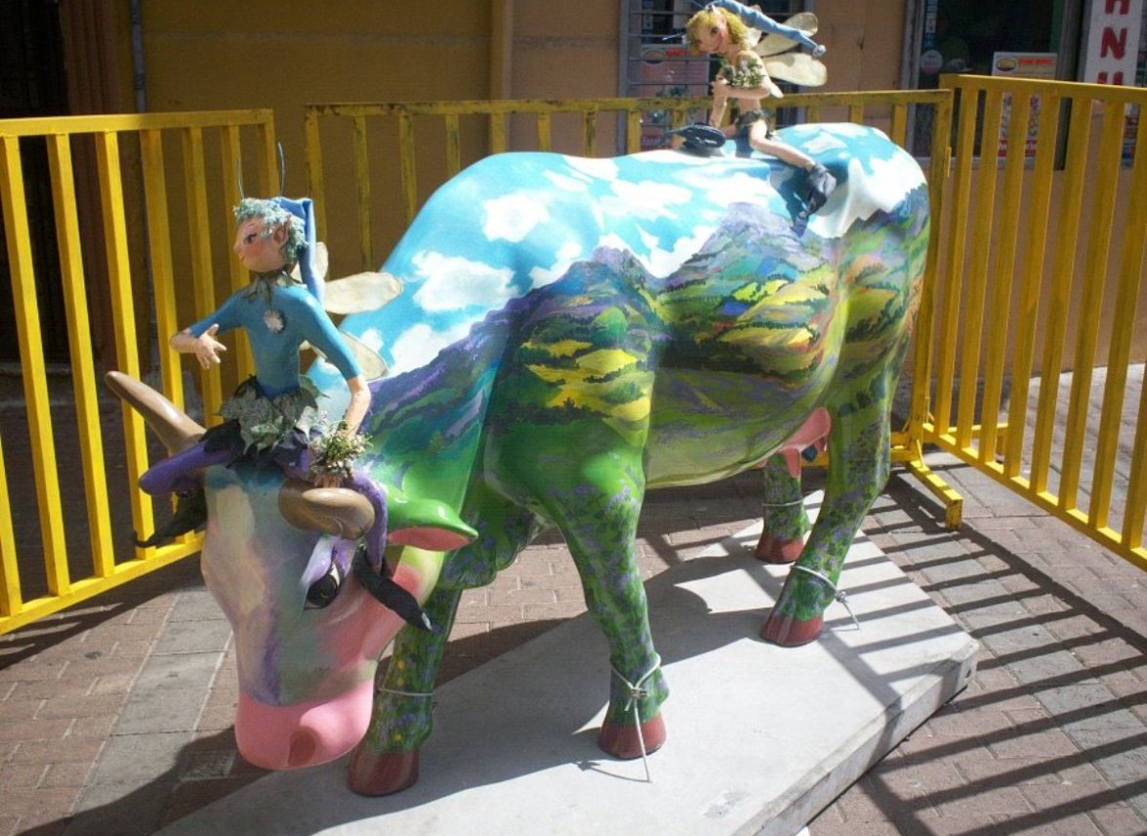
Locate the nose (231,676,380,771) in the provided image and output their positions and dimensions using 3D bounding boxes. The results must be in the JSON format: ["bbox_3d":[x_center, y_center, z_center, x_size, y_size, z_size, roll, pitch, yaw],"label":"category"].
[{"bbox_3d":[-0.452,0.516,2.010,0.190,0.125,0.190,15,23,40],"label":"nose"}]

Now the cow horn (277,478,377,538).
[{"bbox_3d":[-0.344,0.129,1.635,0.075,0.070,0.220,-11,9,-32],"label":"cow horn"}]

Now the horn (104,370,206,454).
[{"bbox_3d":[-0.669,-0.010,1.916,0.240,0.070,0.070,34,30,18],"label":"horn"}]

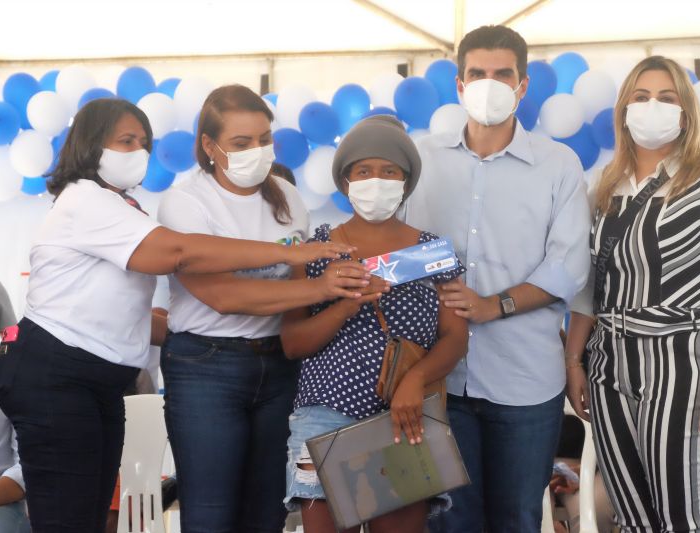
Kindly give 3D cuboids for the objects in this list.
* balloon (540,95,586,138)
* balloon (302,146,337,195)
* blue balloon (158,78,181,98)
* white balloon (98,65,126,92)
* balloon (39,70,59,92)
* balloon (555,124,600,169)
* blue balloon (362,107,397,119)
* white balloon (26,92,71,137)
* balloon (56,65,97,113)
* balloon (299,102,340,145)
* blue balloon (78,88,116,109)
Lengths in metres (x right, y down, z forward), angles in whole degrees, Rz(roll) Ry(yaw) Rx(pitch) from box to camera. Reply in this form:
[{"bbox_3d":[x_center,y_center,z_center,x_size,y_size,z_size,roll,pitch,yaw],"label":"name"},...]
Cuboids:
[{"bbox_3d":[0.880,-0.621,6.889,0.189,0.186,0.211,0,-4,0],"label":"balloon"},{"bbox_3d":[-0.104,-0.444,7.700,0.213,0.222,0.230,-1,-3,0],"label":"balloon"},{"bbox_3d":[-0.852,-0.802,8.000,0.182,0.211,0.210,-1,-3,0],"label":"blue balloon"},{"bbox_3d":[-1.070,-0.787,7.411,0.187,0.213,0.187,0,-4,0],"label":"white balloon"},{"bbox_3d":[-1.298,-0.773,7.447,0.188,0.206,0.197,0,-4,0],"label":"balloon"},{"bbox_3d":[0.958,-0.510,7.019,0.194,0.211,0.203,0,-4,0],"label":"balloon"},{"bbox_3d":[0.152,-0.651,7.800,0.197,0.201,0.220,-1,-3,0],"label":"blue balloon"},{"bbox_3d":[-1.400,-0.712,7.750,0.205,0.214,0.230,-1,-3,0],"label":"white balloon"},{"bbox_3d":[-1.197,-0.773,7.295,0.182,0.219,0.191,0,-4,0],"label":"balloon"},{"bbox_3d":[-0.125,-0.605,7.061,0.180,0.186,0.202,0,-4,0],"label":"balloon"},{"bbox_3d":[-1.185,-0.740,7.850,0.193,0.207,0.210,-1,-3,0],"label":"blue balloon"}]

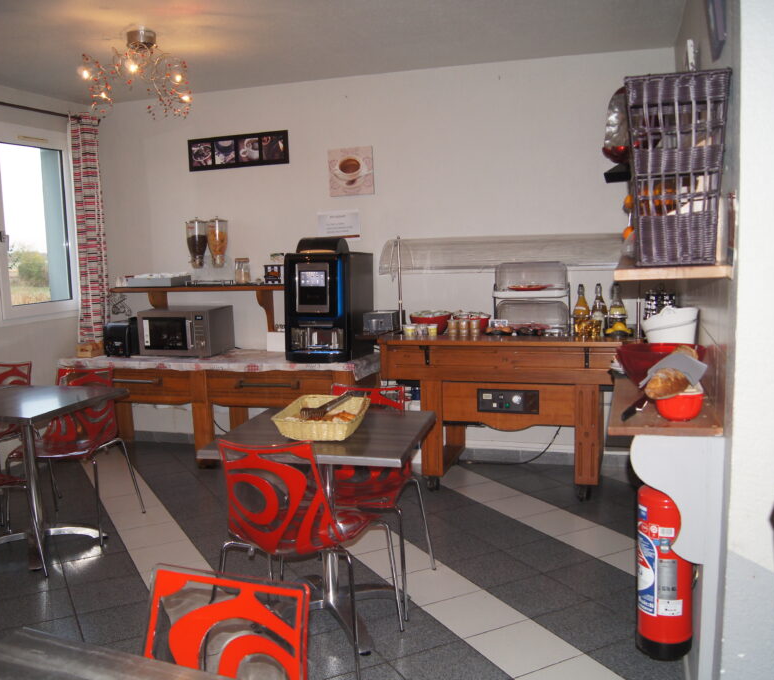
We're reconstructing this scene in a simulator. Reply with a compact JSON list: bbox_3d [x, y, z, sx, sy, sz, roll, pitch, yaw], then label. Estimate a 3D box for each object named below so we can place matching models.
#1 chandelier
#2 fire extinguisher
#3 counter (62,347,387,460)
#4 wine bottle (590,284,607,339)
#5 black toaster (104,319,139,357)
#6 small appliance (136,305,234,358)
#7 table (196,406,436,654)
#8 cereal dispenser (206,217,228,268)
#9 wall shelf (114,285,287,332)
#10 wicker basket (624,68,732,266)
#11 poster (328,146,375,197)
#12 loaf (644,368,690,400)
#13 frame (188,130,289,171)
[{"bbox_3d":[-1.225,-1.326,3.813,0.570,0.390,0.570,0,7,17],"label":"chandelier"},{"bbox_3d":[0.789,0.600,2.167,0.175,0.590,0.165,1,7,18],"label":"fire extinguisher"},{"bbox_3d":[-1.145,0.472,5.303,2.150,0.725,0.560,0,7,17],"label":"counter"},{"bbox_3d":[1.159,-0.163,4.178,0.088,0.292,0.088,1,7,18],"label":"wine bottle"},{"bbox_3d":[-1.748,-0.014,5.252,0.190,0.225,0.280,2,7,24],"label":"black toaster"},{"bbox_3d":[-1.365,-0.067,5.264,0.545,0.295,0.445,2,7,25],"label":"small appliance"},{"bbox_3d":[-0.215,0.691,2.877,0.700,0.730,0.700,0,7,12],"label":"table"},{"bbox_3d":[-1.180,-0.680,5.363,0.145,0.345,0.165,0,7,17],"label":"cereal dispenser"},{"bbox_3d":[-1.251,-0.209,5.400,1.400,0.345,0.280,0,7,17],"label":"wall shelf"},{"bbox_3d":[0.745,-0.429,1.996,0.250,0.475,0.250,1,7,18],"label":"wicker basket"},{"bbox_3d":[-0.230,-1.090,4.967,0.310,0.310,0.025,1,7,18],"label":"poster"},{"bbox_3d":[0.753,0.123,2.072,0.145,0.085,0.095,0,7,17],"label":"loaf"},{"bbox_3d":[-1.008,-1.277,5.200,0.770,0.220,0.020,1,7,18],"label":"frame"}]

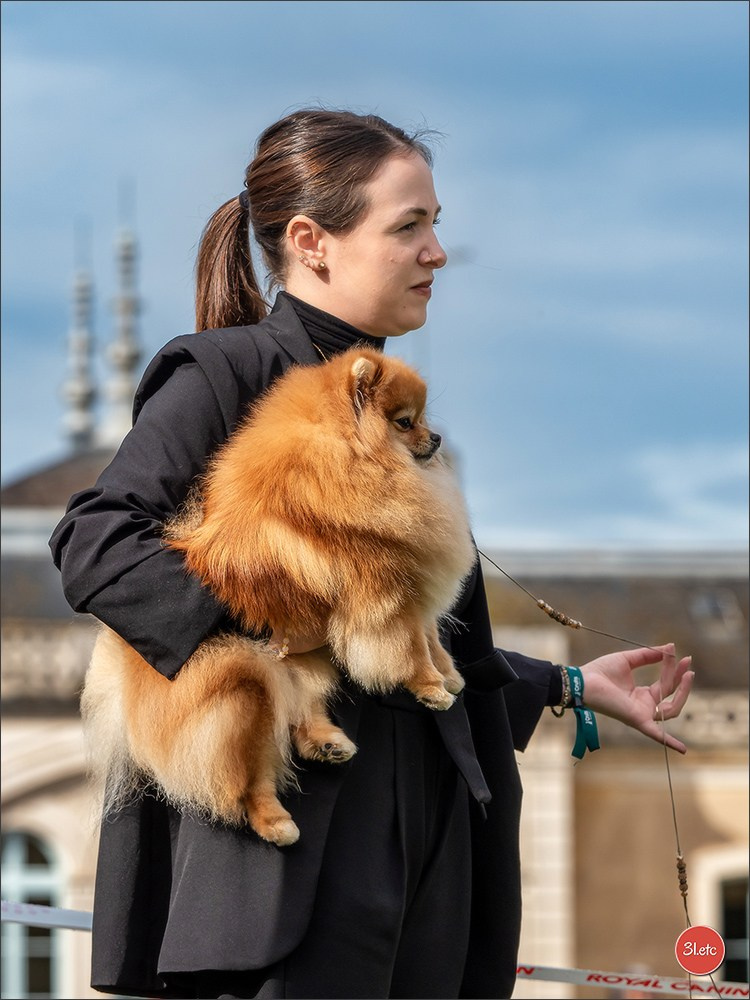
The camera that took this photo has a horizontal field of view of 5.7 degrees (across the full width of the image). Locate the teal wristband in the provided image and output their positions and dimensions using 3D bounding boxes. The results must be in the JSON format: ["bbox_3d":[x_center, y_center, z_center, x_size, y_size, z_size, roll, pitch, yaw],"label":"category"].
[{"bbox_3d":[0.219,0.225,7.900,0.035,0.098,0.050,1,-2,-16],"label":"teal wristband"}]

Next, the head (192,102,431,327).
[{"bbox_3d":[-0.058,-0.288,7.800,0.250,0.235,0.170,-1,-2,16],"label":"head"}]

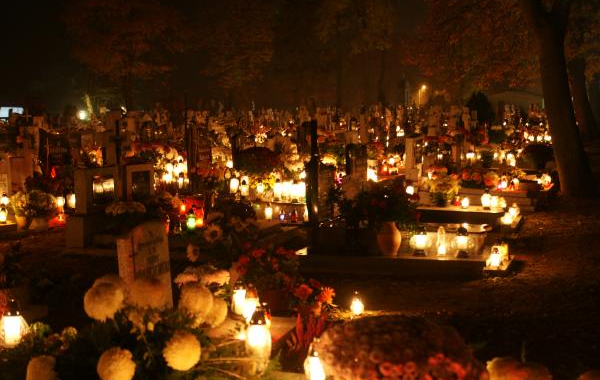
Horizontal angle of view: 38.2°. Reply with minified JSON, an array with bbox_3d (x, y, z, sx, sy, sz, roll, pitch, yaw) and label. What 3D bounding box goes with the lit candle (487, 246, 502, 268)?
[{"bbox_3d":[1.840,0.636,8.200,0.130,0.205,0.130,2,6,20],"label":"lit candle"}]

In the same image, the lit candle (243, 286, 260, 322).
[{"bbox_3d":[-0.294,0.694,5.300,0.100,0.230,0.100,0,6,0],"label":"lit candle"}]

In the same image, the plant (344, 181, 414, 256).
[{"bbox_3d":[0.798,0.286,8.700,0.690,0.750,0.600,0,5,0],"label":"plant"}]

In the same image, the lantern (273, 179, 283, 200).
[{"bbox_3d":[-0.309,-0.007,11.900,0.130,0.290,0.130,0,5,0],"label":"lantern"}]

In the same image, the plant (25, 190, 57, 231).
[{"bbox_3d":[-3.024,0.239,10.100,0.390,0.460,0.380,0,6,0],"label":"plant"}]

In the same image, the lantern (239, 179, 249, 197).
[{"bbox_3d":[-0.795,-0.035,12.200,0.130,0.250,0.130,0,5,0],"label":"lantern"}]

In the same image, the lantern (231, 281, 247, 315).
[{"bbox_3d":[-0.369,0.645,5.200,0.093,0.205,0.093,0,5,0],"label":"lantern"}]

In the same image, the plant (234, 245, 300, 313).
[{"bbox_3d":[-0.206,0.565,5.500,0.420,0.430,0.400,0,6,0],"label":"plant"}]

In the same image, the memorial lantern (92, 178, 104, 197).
[{"bbox_3d":[-2.325,-0.035,10.000,0.125,0.205,0.125,0,6,0],"label":"memorial lantern"}]

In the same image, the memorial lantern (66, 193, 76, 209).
[{"bbox_3d":[-2.953,0.136,11.200,0.125,0.210,0.125,0,5,0],"label":"memorial lantern"}]

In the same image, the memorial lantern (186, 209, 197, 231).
[{"bbox_3d":[-1.164,0.317,9.300,0.105,0.230,0.105,0,6,0],"label":"memorial lantern"}]

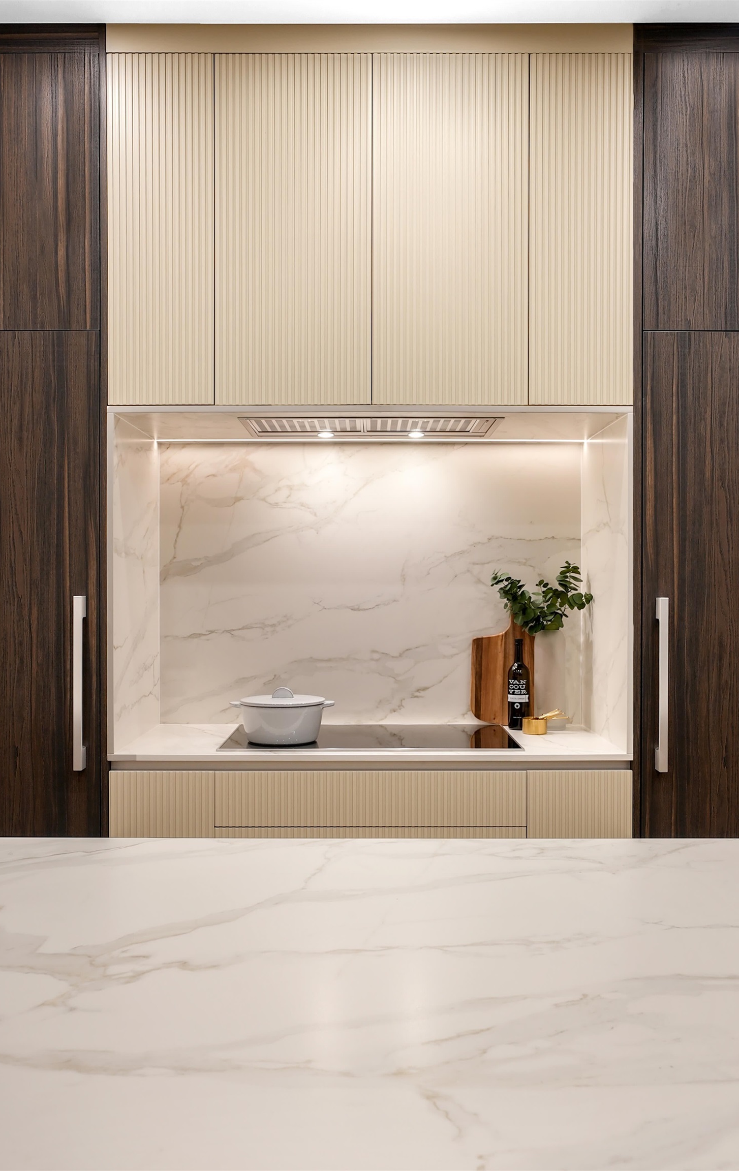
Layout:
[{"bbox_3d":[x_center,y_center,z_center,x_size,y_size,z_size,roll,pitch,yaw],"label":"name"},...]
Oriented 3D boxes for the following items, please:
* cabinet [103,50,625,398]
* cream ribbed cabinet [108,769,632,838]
[{"bbox_3d":[0.002,-1.048,2.965,1.548,1.044,0.570,0,0,0],"label":"cabinet"},{"bbox_3d":[0.004,0.942,2.980,1.542,0.800,0.600,0,0,0],"label":"cream ribbed cabinet"}]

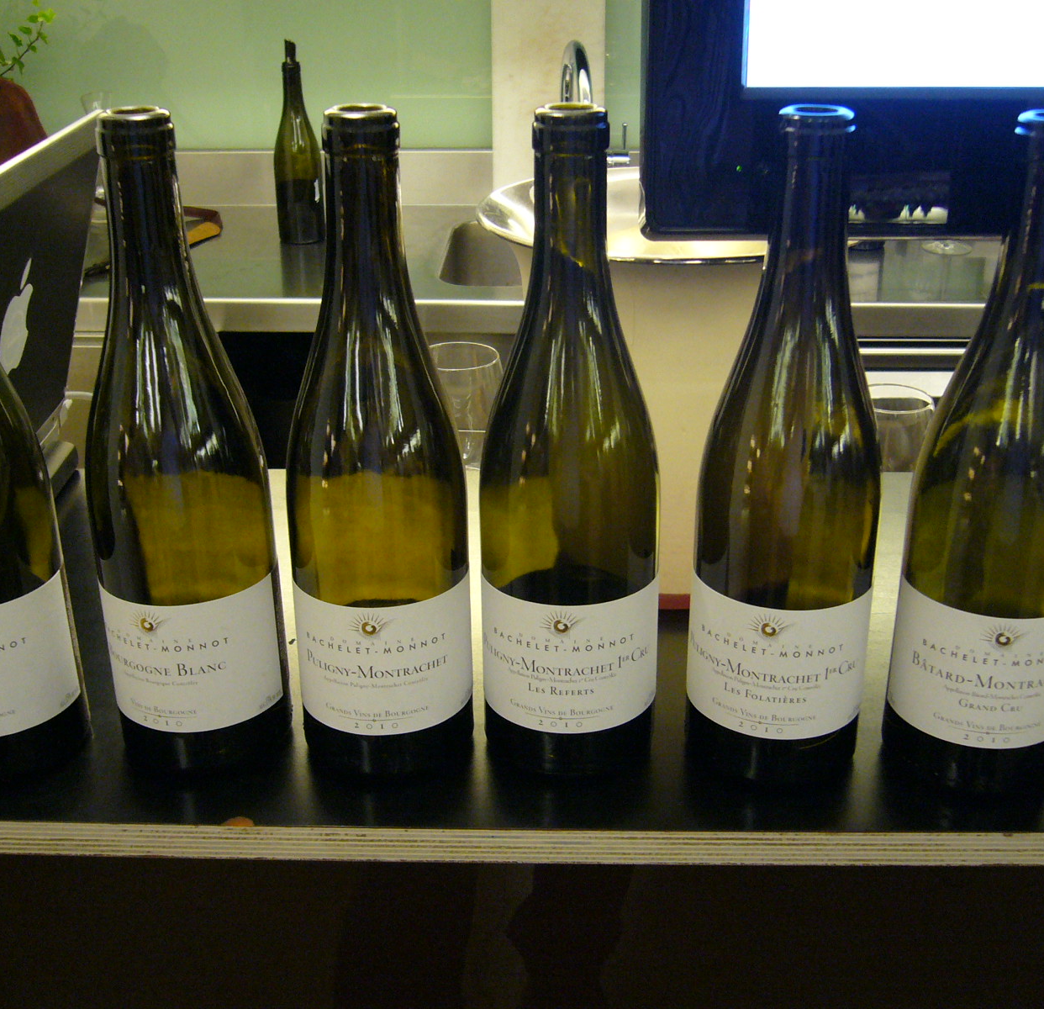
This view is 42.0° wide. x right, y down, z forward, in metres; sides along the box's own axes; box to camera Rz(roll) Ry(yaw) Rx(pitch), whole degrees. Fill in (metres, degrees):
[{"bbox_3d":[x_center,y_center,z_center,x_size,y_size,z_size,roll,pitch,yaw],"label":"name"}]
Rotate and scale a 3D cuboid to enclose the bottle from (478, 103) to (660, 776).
[{"bbox_3d":[0.021,-0.024,0.609,0.082,0.297,0.082,3,23,8],"label":"bottle"}]

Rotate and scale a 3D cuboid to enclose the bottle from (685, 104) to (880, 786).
[{"bbox_3d":[0.119,-0.022,0.602,0.082,0.297,0.082,7,24,17],"label":"bottle"}]

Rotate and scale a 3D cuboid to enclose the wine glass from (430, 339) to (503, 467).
[{"bbox_3d":[-0.049,-0.017,1.060,0.078,0.205,0.078,-2,23,-3],"label":"wine glass"}]

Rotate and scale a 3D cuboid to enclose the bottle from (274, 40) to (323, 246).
[{"bbox_3d":[-0.386,-0.619,2.324,0.082,0.335,0.082,-4,23,-8],"label":"bottle"}]

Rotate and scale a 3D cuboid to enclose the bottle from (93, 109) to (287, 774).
[{"bbox_3d":[-0.157,-0.024,0.612,0.082,0.297,0.082,5,24,14],"label":"bottle"}]

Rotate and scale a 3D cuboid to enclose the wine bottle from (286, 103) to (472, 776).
[{"bbox_3d":[-0.065,-0.023,0.609,0.082,0.297,0.082,0,23,2],"label":"wine bottle"}]

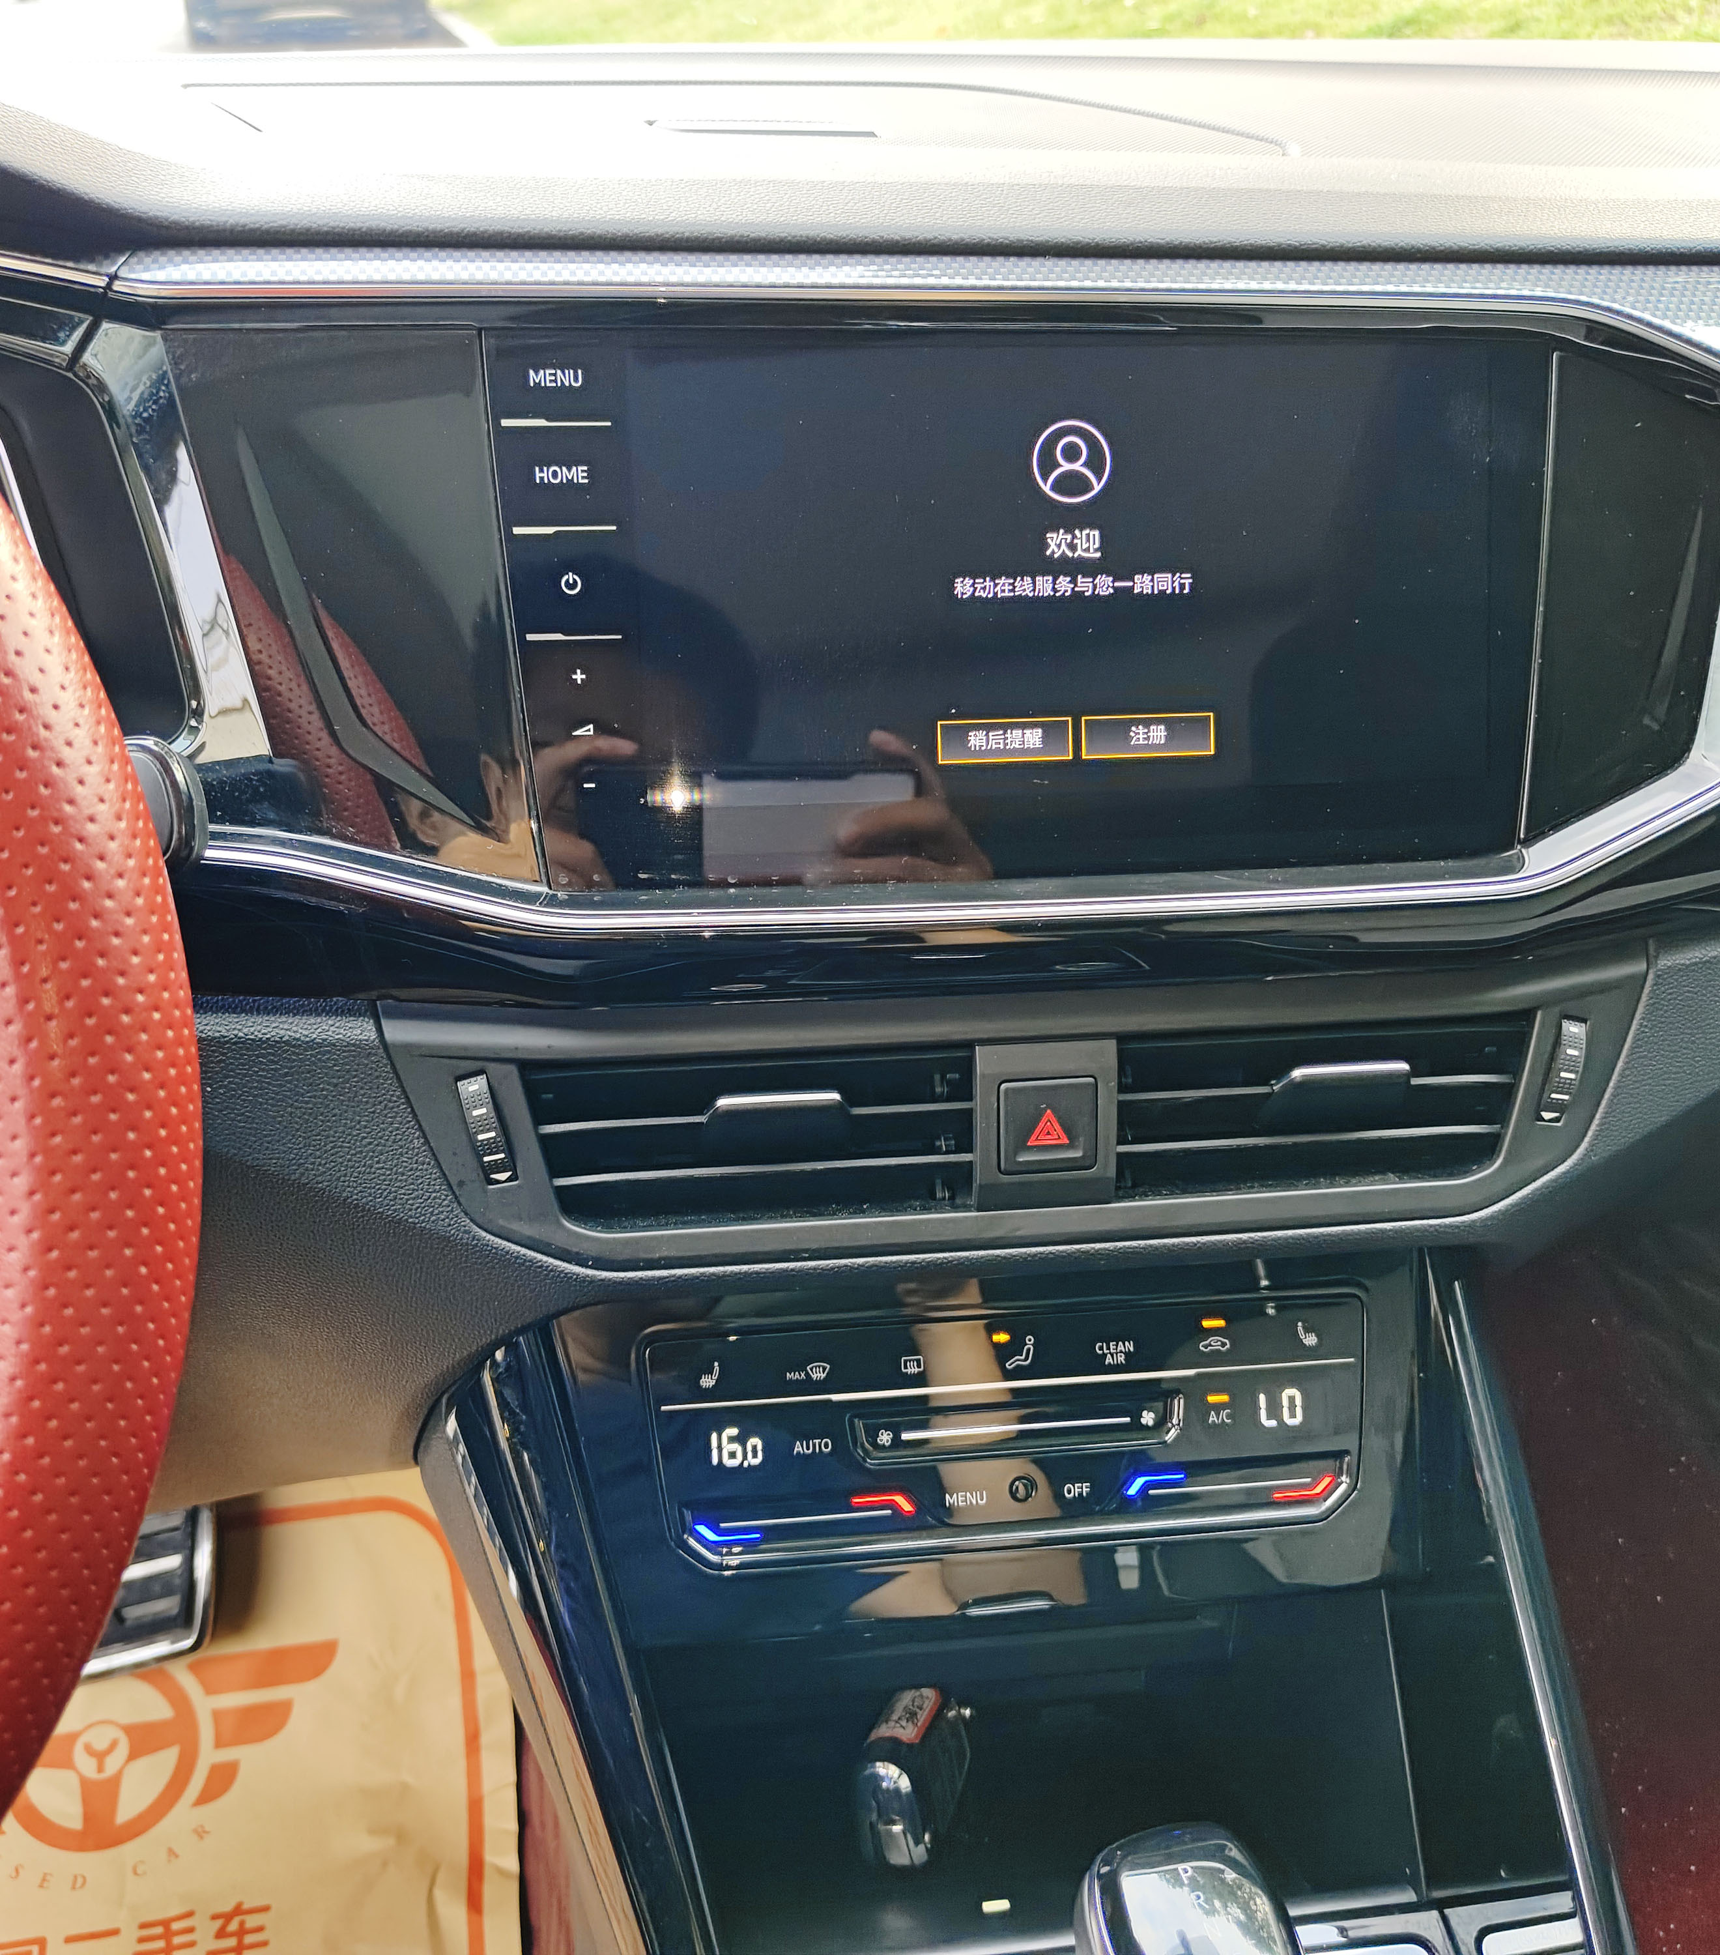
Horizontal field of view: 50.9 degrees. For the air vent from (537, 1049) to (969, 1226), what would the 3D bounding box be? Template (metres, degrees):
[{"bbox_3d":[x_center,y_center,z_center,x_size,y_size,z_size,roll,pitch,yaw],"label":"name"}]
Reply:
[{"bbox_3d":[-0.028,0.038,0.460,0.112,0.041,0.030,-2,9,-7],"label":"air vent"}]

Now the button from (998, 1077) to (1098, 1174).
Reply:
[{"bbox_3d":[0.047,0.037,0.465,0.026,0.024,0.012,-2,8,-7],"label":"button"}]

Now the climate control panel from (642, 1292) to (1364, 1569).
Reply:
[{"bbox_3d":[0.043,0.128,0.520,0.207,0.065,0.020,-2,3,-7],"label":"climate control panel"}]

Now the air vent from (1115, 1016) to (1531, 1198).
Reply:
[{"bbox_3d":[0.119,0.032,0.477,0.111,0.043,0.030,-2,9,-7],"label":"air vent"}]

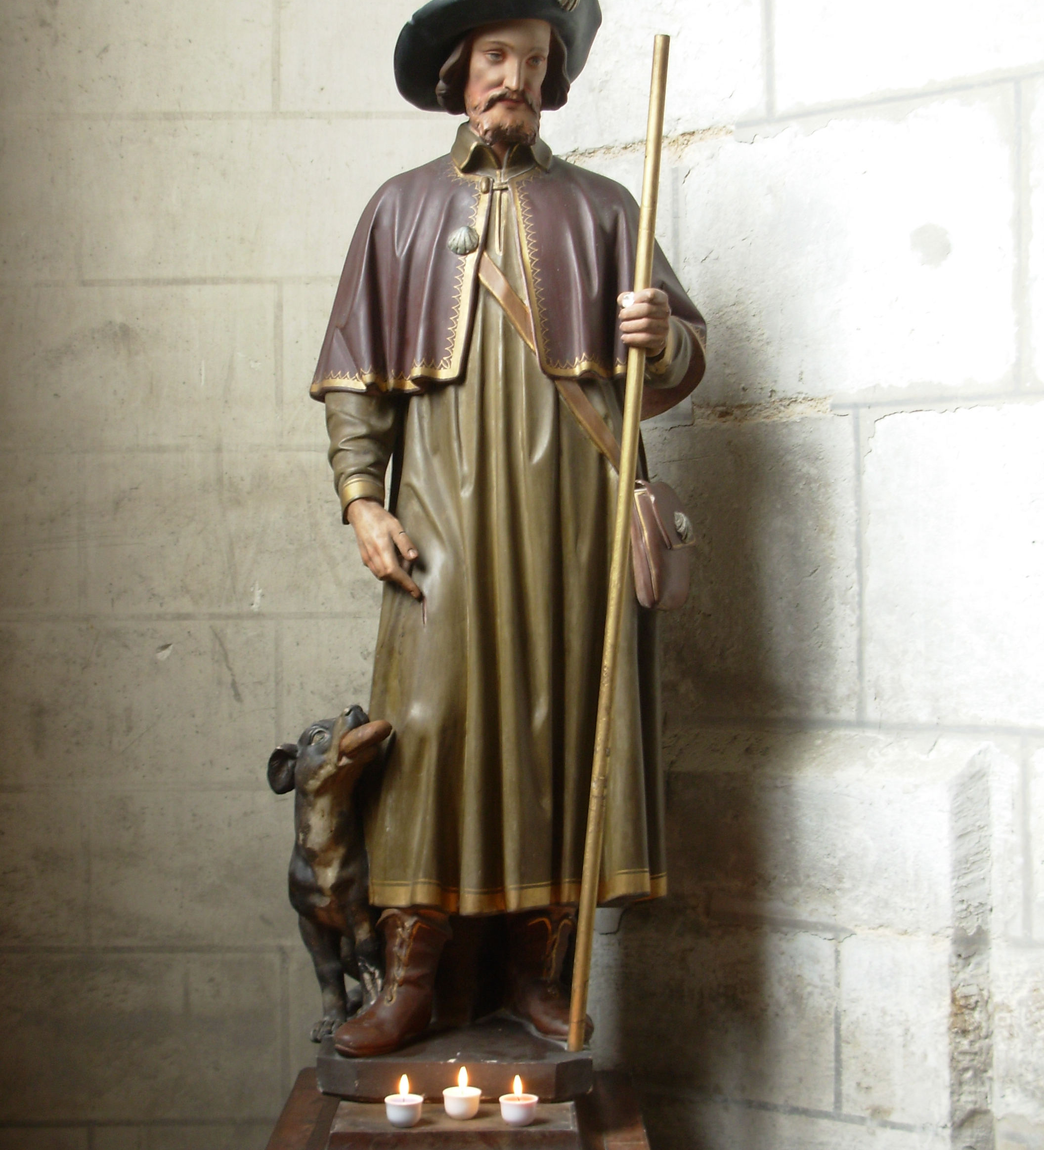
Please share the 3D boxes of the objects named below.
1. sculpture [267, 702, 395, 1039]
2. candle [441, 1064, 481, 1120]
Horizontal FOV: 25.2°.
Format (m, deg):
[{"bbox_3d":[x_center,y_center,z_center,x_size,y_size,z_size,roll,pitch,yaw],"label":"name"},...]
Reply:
[{"bbox_3d":[-0.250,0.392,3.150,0.168,0.440,0.260,0,0,-2],"label":"sculpture"},{"bbox_3d":[-0.073,0.632,2.850,0.047,0.063,0.047,0,0,0],"label":"candle"}]

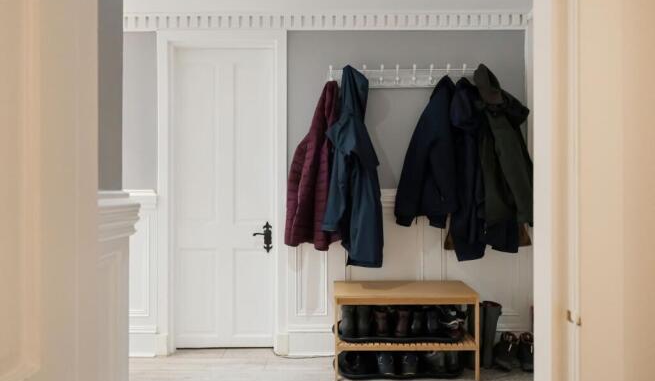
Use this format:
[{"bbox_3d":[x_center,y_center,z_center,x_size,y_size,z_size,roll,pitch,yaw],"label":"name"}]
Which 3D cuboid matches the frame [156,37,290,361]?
[{"bbox_3d":[-0.681,0.019,2.894,0.853,2.118,0.131,0,0,0],"label":"frame"}]

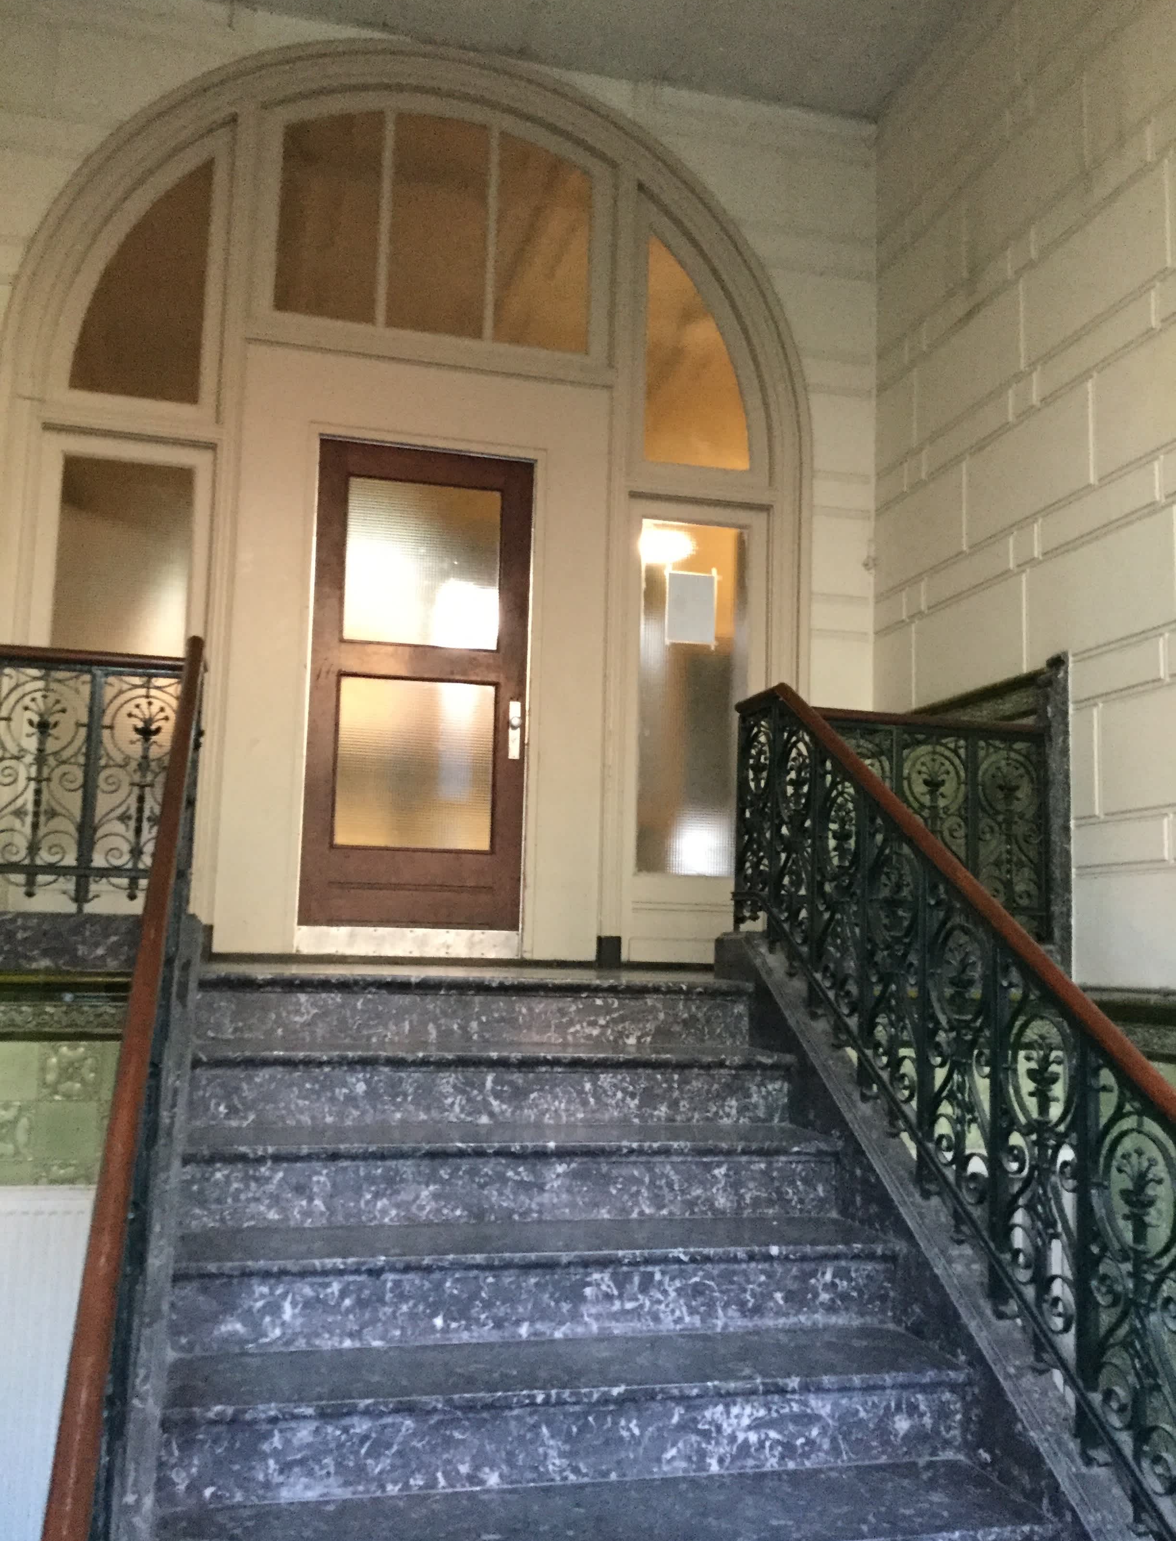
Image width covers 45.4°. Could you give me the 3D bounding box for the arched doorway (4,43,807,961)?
[{"bbox_3d":[-0.625,-1.146,5.713,3.320,3.800,0.220,3,-6,-15],"label":"arched doorway"}]

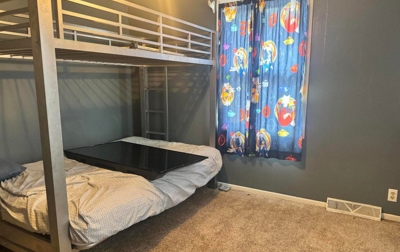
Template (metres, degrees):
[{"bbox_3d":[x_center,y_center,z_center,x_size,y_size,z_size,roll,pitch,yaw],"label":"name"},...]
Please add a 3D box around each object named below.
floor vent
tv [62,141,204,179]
[{"bbox_3d":[1.477,0.797,2.669,0.455,0.114,0.062,5,10,28],"label":"floor vent"},{"bbox_3d":[-0.626,0.317,2.728,1.230,0.080,0.725,7,8,32],"label":"tv"}]

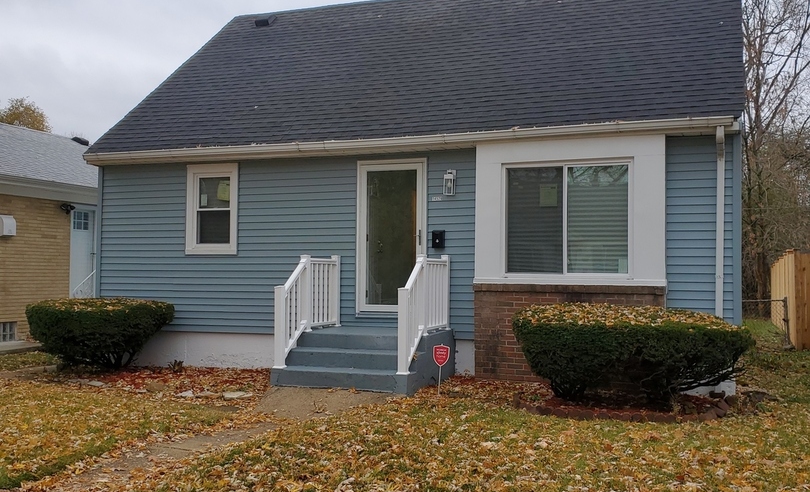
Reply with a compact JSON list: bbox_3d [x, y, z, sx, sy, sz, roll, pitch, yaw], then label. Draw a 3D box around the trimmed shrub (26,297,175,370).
[{"bbox_3d":[-4.428,1.278,11.718,1.950,1.060,1.450,0,-2,21],"label":"trimmed shrub"}]

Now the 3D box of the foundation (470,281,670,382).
[{"bbox_3d":[2.035,1.120,10.084,2.330,1.270,0.320,0,-2,21],"label":"foundation"}]

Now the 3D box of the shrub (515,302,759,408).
[{"bbox_3d":[2.473,1.200,8.965,2.500,1.100,1.320,0,-2,21],"label":"shrub"}]

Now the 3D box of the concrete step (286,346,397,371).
[{"bbox_3d":[-0.618,1.387,9.901,1.740,0.200,0.350,0,-2,21],"label":"concrete step"}]

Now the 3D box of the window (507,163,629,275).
[{"bbox_3d":[1.994,-0.333,10.038,1.540,1.390,0.100,0,-2,21],"label":"window"}]

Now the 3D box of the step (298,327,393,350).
[{"bbox_3d":[-0.365,1.212,10.548,1.740,0.190,1.080,0,-2,21],"label":"step"}]

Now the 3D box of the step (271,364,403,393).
[{"bbox_3d":[-0.734,1.577,9.602,1.760,0.200,0.340,0,-2,21],"label":"step"}]

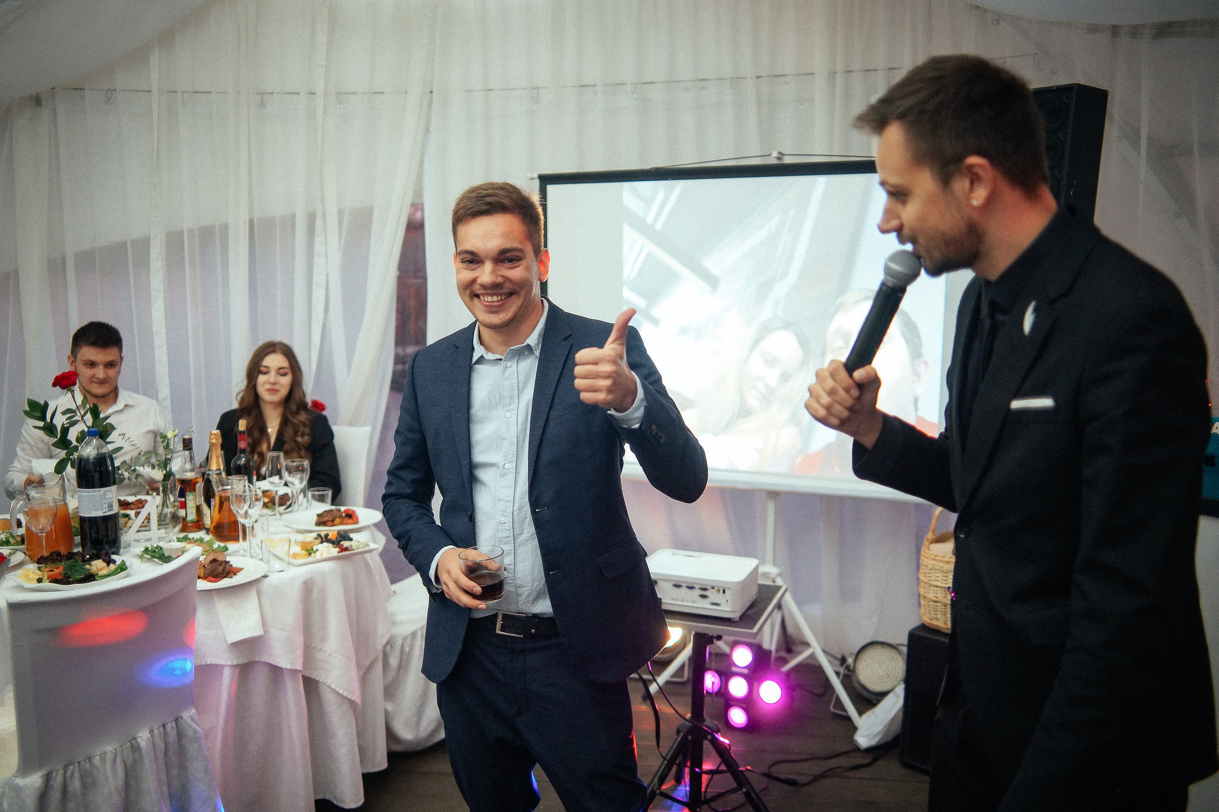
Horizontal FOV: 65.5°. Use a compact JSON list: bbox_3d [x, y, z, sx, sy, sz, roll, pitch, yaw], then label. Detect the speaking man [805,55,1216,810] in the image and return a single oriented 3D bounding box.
[{"bbox_3d":[0.485,0.461,1.320,0.480,1.818,0.520,0,9,-5],"label":"speaking man"}]

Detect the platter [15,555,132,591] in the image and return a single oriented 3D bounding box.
[{"bbox_3d":[-1.385,0.409,2.438,0.300,0.070,0.275,-4,10,-30],"label":"platter"}]

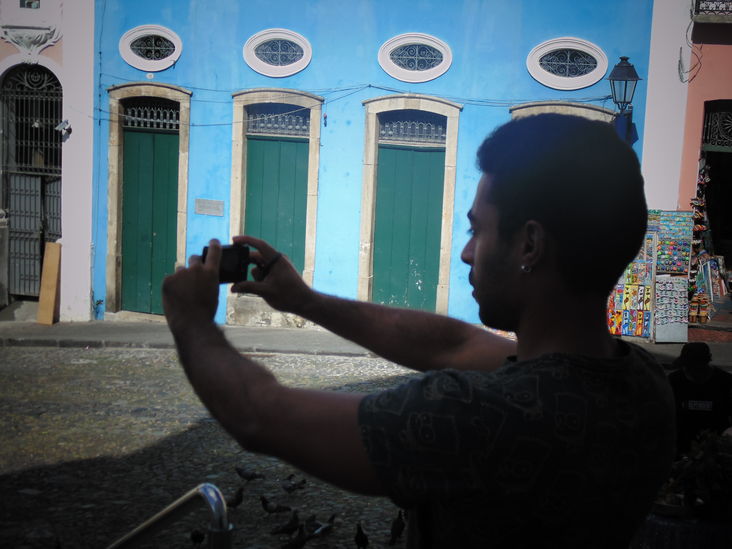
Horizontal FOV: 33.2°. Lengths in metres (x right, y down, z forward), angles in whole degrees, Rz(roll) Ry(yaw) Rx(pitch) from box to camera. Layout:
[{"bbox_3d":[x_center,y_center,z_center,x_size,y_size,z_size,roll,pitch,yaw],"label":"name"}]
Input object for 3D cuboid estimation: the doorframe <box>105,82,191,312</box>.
[{"bbox_3d":[-4.096,-1.349,22.909,1.815,4.414,0.280,6,9,21],"label":"doorframe"}]

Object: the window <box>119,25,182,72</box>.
[{"bbox_3d":[-3.793,-3.996,21.712,1.281,0.812,0.160,6,9,20],"label":"window"}]

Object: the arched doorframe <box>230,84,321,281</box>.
[{"bbox_3d":[-1.642,-1.407,21.922,1.794,3.795,0.280,6,9,21],"label":"arched doorframe"}]

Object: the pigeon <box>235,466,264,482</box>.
[{"bbox_3d":[-1.187,2.066,12.634,0.290,0.180,0.120,1,9,-10],"label":"pigeon"}]

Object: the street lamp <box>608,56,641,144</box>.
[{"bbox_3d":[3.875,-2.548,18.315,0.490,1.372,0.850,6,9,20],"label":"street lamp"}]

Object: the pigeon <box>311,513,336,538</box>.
[{"bbox_3d":[-0.383,2.230,10.809,0.280,0.220,0.120,-2,10,-29],"label":"pigeon"}]

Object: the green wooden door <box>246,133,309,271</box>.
[{"bbox_3d":[-1.646,-0.995,22.075,1.254,2.861,0.080,6,9,21],"label":"green wooden door"}]

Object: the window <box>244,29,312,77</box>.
[{"bbox_3d":[-1.484,-3.763,20.848,1.285,0.818,0.160,6,9,20],"label":"window"}]

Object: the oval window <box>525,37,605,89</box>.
[{"bbox_3d":[3.219,-3.370,19.642,1.326,0.842,0.150,6,9,21],"label":"oval window"}]

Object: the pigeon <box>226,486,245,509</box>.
[{"bbox_3d":[-1.279,2.153,11.739,0.270,0.220,0.120,-1,9,-26],"label":"pigeon"}]

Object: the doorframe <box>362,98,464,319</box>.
[{"bbox_3d":[0.700,-1.147,20.373,1.739,3.651,0.280,6,9,20],"label":"doorframe"}]

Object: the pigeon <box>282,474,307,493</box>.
[{"bbox_3d":[-0.689,2.007,11.803,0.270,0.190,0.110,-1,9,-24],"label":"pigeon"}]

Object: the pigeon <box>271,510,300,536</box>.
[{"bbox_3d":[-0.711,2.226,10.896,0.270,0.230,0.120,-1,9,-21],"label":"pigeon"}]

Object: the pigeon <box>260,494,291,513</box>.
[{"bbox_3d":[-0.816,2.093,11.163,0.285,0.200,0.110,1,9,-9],"label":"pigeon"}]

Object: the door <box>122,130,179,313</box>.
[{"bbox_3d":[-3.924,-0.943,22.335,1.178,3.342,0.080,6,9,20],"label":"door"}]

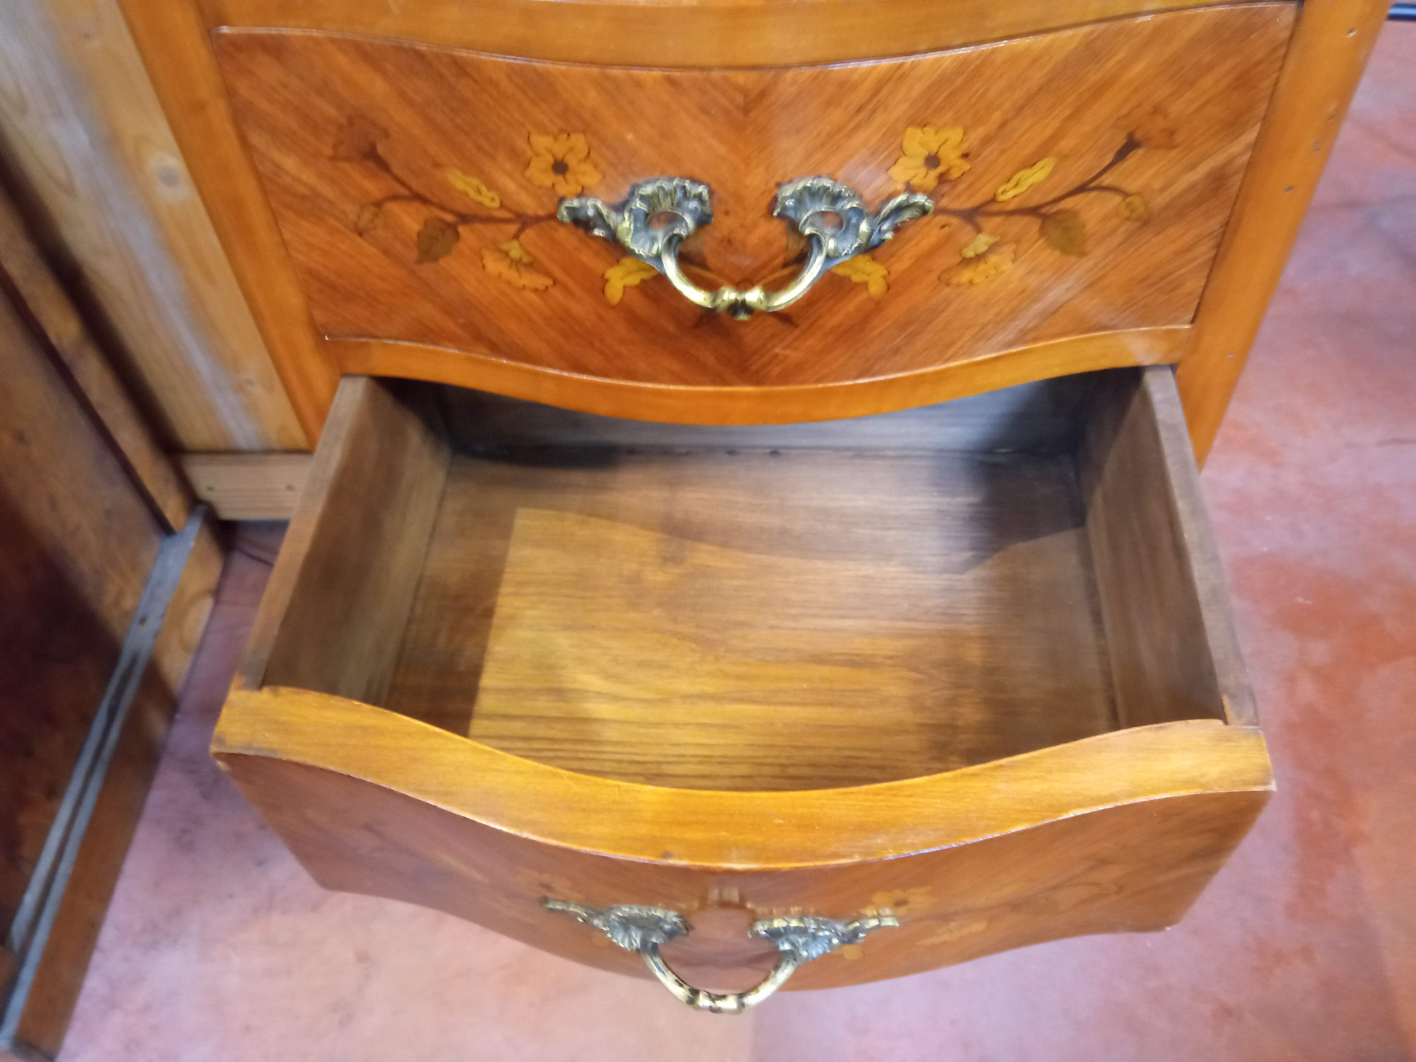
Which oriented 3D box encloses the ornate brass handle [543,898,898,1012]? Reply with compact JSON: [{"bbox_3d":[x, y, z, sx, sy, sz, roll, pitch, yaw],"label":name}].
[{"bbox_3d":[0.006,0.174,0.452,0.145,0.056,0.034,1,51,5],"label":"ornate brass handle"}]

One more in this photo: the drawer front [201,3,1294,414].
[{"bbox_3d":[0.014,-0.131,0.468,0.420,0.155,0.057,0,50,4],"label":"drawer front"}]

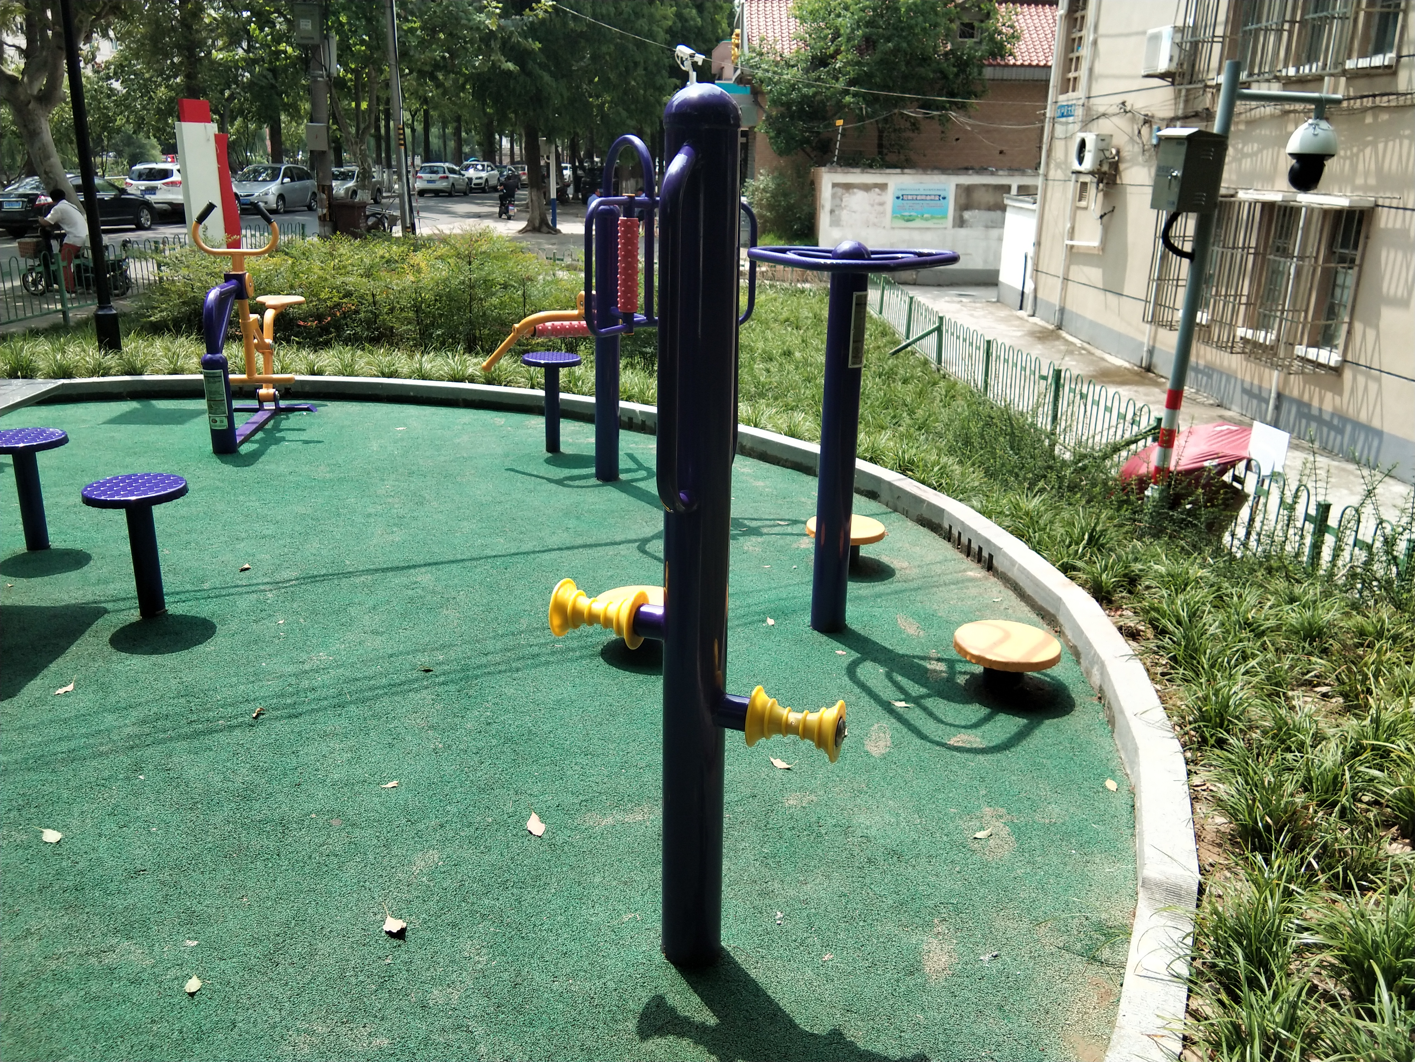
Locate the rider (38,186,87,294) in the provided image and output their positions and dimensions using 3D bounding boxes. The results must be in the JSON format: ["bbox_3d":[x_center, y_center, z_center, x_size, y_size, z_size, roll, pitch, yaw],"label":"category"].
[{"bbox_3d":[-10.094,-4.533,19.805,0.680,1.660,0.520,1,17,-2],"label":"rider"}]

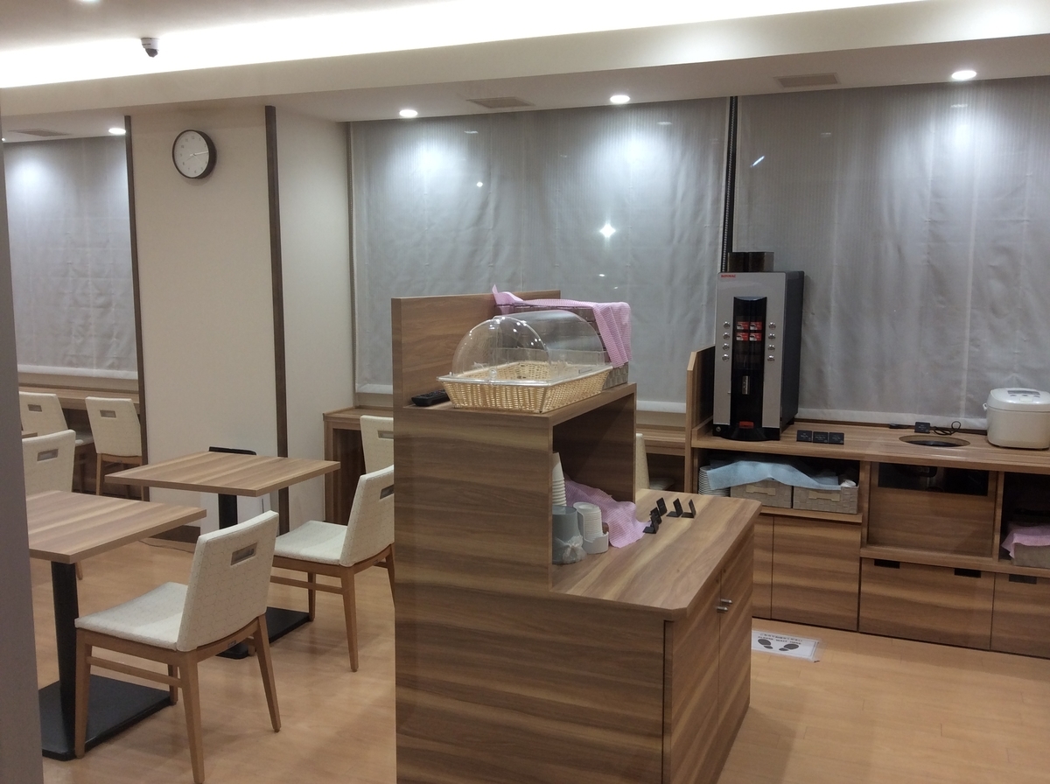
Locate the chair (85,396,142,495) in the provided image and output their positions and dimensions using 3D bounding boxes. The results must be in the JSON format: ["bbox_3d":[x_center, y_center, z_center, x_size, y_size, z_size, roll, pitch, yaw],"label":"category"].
[{"bbox_3d":[-2.458,0.394,6.123,0.440,0.765,0.540,2,8,17],"label":"chair"}]

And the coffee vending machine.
[{"bbox_3d":[1.099,-0.192,4.575,0.300,0.745,0.570,3,8,22],"label":"coffee vending machine"}]

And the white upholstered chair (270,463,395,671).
[{"bbox_3d":[-0.780,0.673,3.961,0.540,0.765,0.440,3,8,22],"label":"white upholstered chair"}]

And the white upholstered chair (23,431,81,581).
[{"bbox_3d":[-2.491,0.572,4.717,0.540,0.765,0.440,3,8,22],"label":"white upholstered chair"}]

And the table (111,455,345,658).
[{"bbox_3d":[-1.248,0.678,4.120,0.700,0.713,0.600,3,8,22],"label":"table"}]

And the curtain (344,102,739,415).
[{"bbox_3d":[-0.002,-0.728,5.315,2.160,1.600,0.050,3,8,22],"label":"curtain"}]

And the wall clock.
[{"bbox_3d":[-1.762,-1.262,5.170,0.252,0.252,0.056,3,8,22],"label":"wall clock"}]

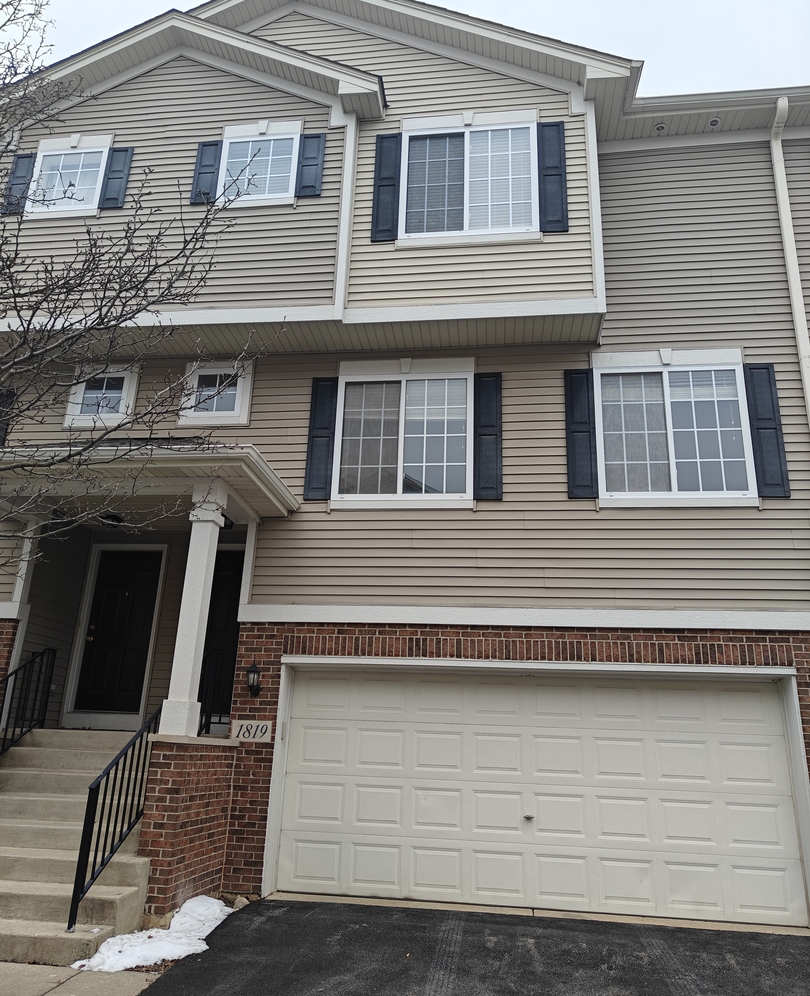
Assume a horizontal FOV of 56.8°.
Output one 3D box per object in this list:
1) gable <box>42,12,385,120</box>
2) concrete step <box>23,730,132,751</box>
[{"bbox_3d":[-2.822,-5.336,9.414,5.200,1.620,0.600,0,-18,8],"label":"gable"},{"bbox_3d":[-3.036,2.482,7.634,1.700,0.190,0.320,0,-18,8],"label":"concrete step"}]

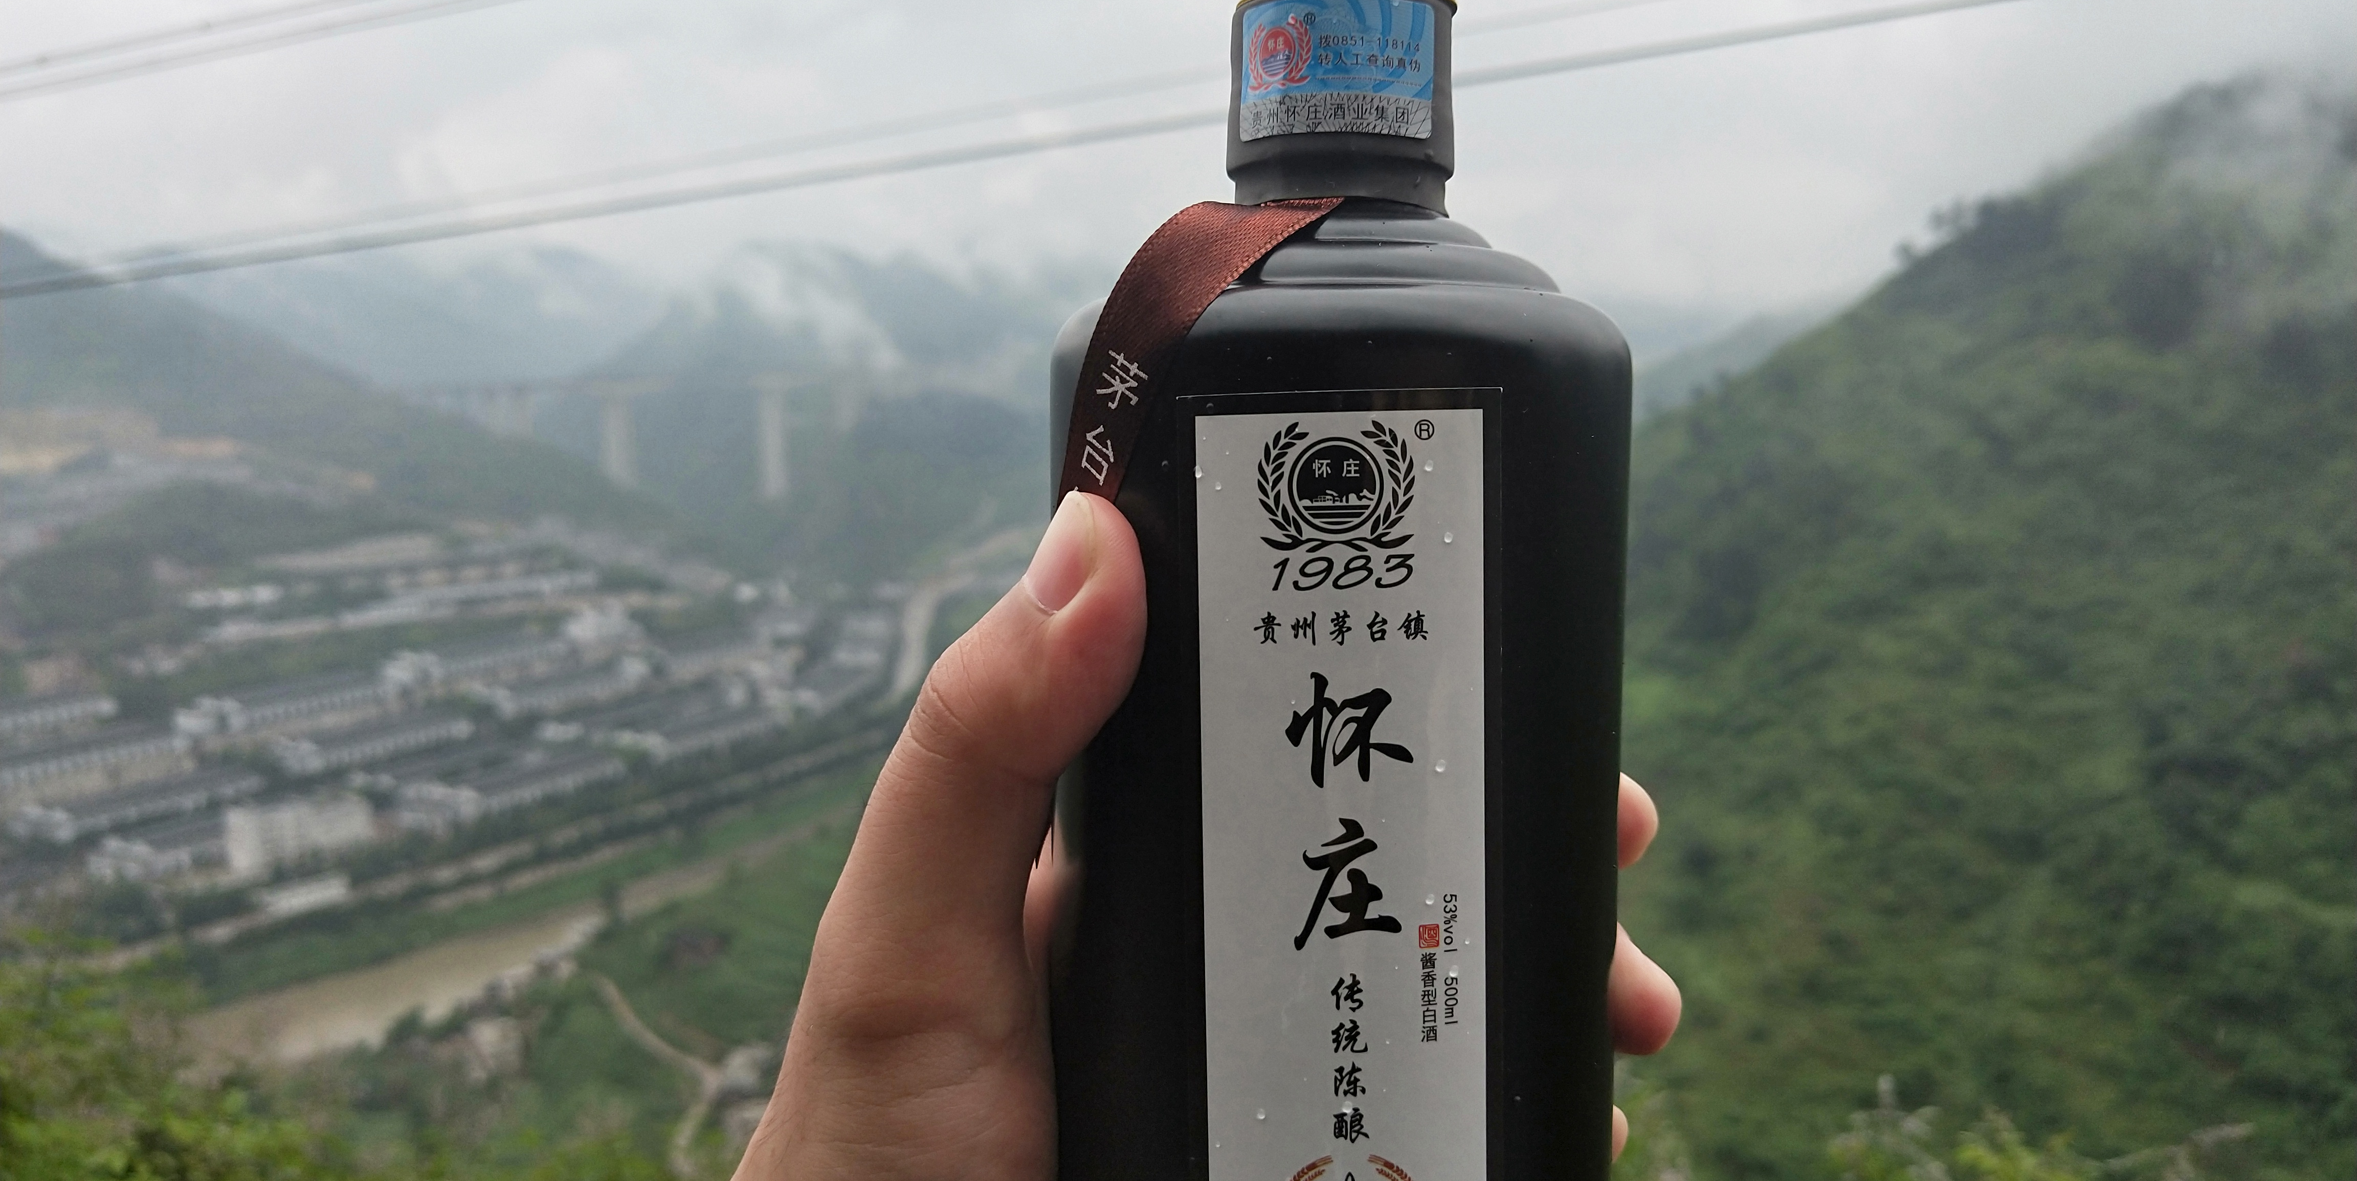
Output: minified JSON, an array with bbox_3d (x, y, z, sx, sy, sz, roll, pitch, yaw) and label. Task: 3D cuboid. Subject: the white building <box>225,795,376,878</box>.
[{"bbox_3d":[-285.160,77.570,555.060,15.194,18.618,40.821,4,9,28],"label":"white building"}]

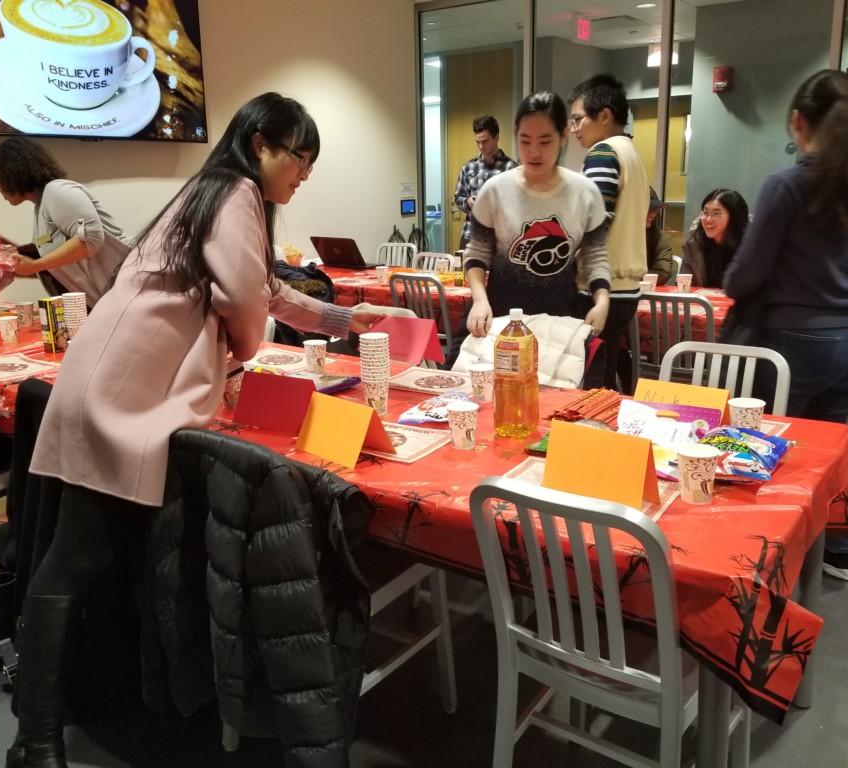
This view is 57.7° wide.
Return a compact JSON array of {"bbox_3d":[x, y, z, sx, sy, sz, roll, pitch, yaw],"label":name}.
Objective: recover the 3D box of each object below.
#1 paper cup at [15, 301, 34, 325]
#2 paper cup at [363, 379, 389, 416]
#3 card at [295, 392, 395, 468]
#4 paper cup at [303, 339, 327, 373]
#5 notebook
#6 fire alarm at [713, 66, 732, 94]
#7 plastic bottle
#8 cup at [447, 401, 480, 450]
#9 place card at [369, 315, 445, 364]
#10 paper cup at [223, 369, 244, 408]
[{"bbox_3d":[-1.925,-0.337,3.722,0.079,0.101,0.079,-1,14,0],"label":"paper cup"},{"bbox_3d":[-0.131,0.033,2.099,0.079,0.101,0.079,-1,14,0],"label":"paper cup"},{"bbox_3d":[-0.187,0.099,1.794,0.220,0.127,0.128,12,20,43],"label":"card"},{"bbox_3d":[-0.372,-0.091,2.608,0.080,0.096,0.080,-1,14,0],"label":"paper cup"},{"bbox_3d":[-0.590,-1.018,5.973,0.380,0.235,0.385,7,16,29],"label":"notebook"},{"bbox_3d":[2.488,-2.526,6.400,0.135,0.205,0.065,9,18,36],"label":"fire alarm"},{"bbox_3d":[0.222,-0.027,1.863,0.107,0.310,0.105,9,17,35],"label":"plastic bottle"},{"bbox_3d":[0.093,0.104,1.828,0.080,0.096,0.080,-1,14,0],"label":"cup"},{"bbox_3d":[-0.051,-0.133,2.248,0.210,0.124,0.128,11,9,38],"label":"place card"},{"bbox_3d":[-0.553,0.015,2.209,0.079,0.101,0.079,-1,14,0],"label":"paper cup"}]

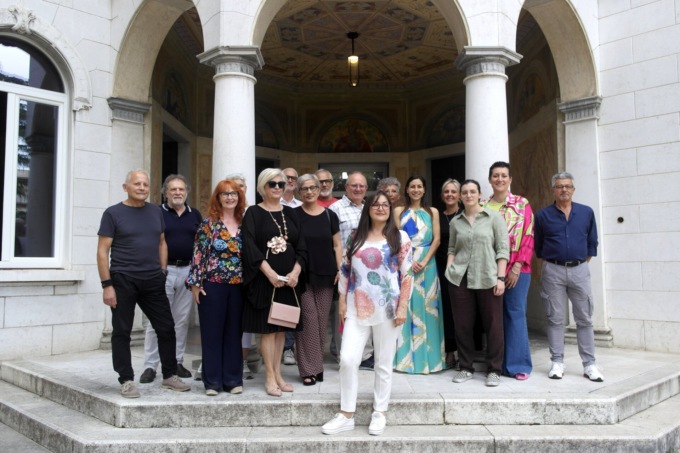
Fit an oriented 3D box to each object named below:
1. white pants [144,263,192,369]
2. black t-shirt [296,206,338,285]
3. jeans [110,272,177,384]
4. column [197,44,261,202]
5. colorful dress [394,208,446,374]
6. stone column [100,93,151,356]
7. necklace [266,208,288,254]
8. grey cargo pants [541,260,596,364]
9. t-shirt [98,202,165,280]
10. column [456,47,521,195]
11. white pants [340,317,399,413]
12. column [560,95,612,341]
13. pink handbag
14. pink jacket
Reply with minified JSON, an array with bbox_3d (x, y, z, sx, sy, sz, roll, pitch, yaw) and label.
[{"bbox_3d":[-1.454,0.763,4.830,0.440,0.930,0.330,1,-4,-12],"label":"white pants"},{"bbox_3d":[-0.210,0.170,4.830,0.410,0.670,0.260,0,-5,2],"label":"black t-shirt"},{"bbox_3d":[-1.471,0.741,4.240,0.480,0.910,0.360,1,-4,-18],"label":"jeans"},{"bbox_3d":[-0.978,-0.151,5.200,0.580,2.860,0.580,0,-4,0],"label":"column"},{"bbox_3d":[0.701,0.557,4.930,0.460,1.440,0.350,0,-4,6],"label":"colorful dress"},{"bbox_3d":[-2.660,-0.060,7.020,0.250,3.030,0.540,-5,-6,45],"label":"stone column"},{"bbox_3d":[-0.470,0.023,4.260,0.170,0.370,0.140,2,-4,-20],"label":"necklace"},{"bbox_3d":[1.964,0.748,4.870,0.440,0.910,0.280,-1,-5,16],"label":"grey cargo pants"},{"bbox_3d":[-1.623,0.117,4.410,0.475,0.610,0.280,2,-5,-27],"label":"t-shirt"},{"bbox_3d":[1.440,-0.170,5.510,0.600,3.020,0.600,0,-5,0],"label":"column"},{"bbox_3d":[0.200,0.884,3.850,0.390,0.760,0.280,-1,-5,5],"label":"white pants"},{"bbox_3d":[2.921,-0.053,6.740,0.320,2.900,0.500,4,-6,-45],"label":"column"},{"bbox_3d":[-0.411,0.597,4.120,0.225,0.275,0.080,10,-5,-7],"label":"pink handbag"},{"bbox_3d":[1.379,0.054,4.720,0.500,0.700,0.310,-1,-4,18],"label":"pink jacket"}]

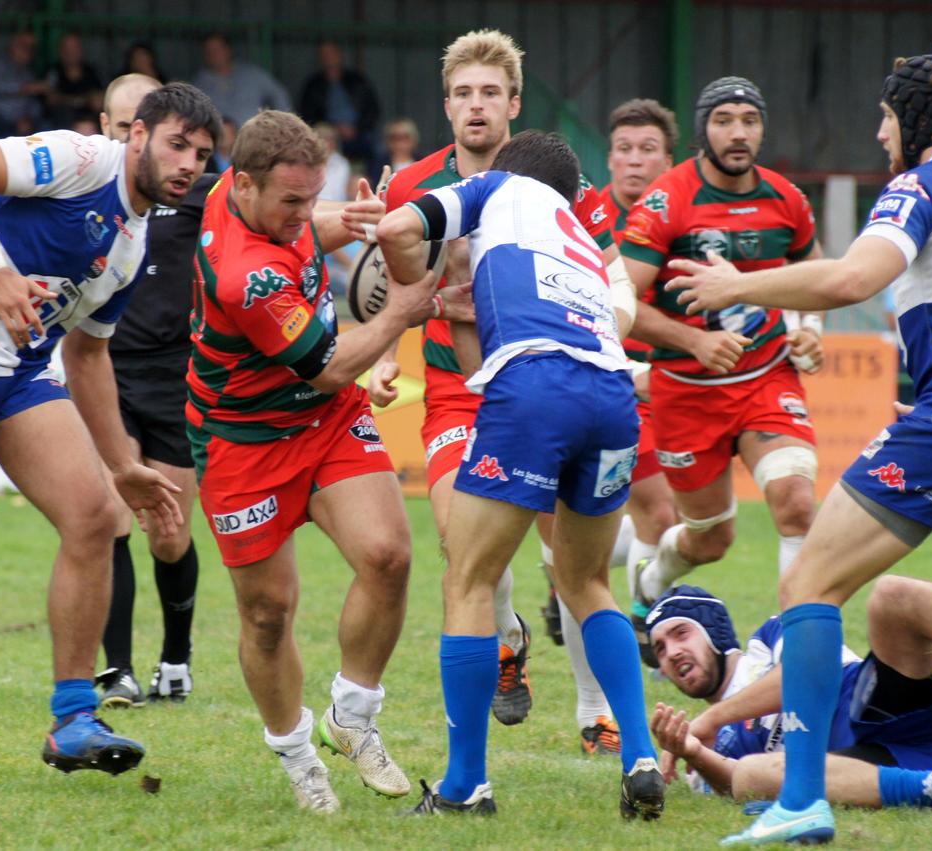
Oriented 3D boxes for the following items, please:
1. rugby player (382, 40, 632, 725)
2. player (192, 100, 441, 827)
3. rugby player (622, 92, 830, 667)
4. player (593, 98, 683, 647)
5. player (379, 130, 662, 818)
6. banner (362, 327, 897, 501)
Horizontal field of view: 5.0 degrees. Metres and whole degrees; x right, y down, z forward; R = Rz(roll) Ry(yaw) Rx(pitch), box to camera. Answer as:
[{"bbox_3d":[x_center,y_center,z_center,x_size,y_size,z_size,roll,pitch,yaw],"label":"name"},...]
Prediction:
[{"bbox_3d":[0.090,-0.082,25.600,0.630,1.740,0.620,0,1,2],"label":"rugby player"},{"bbox_3d":[-0.313,0.079,23.400,0.680,1.540,0.620,1,1,37],"label":"player"},{"bbox_3d":[0.681,-0.103,28.200,0.570,1.670,0.720,0,1,-13],"label":"rugby player"},{"bbox_3d":[0.477,-0.108,30.200,0.570,1.650,0.660,0,1,-6],"label":"player"},{"bbox_3d":[0.119,0.107,23.300,0.580,1.500,0.640,0,1,-25],"label":"player"},{"bbox_3d":[0.803,-0.066,54.000,2.800,0.890,0.060,0,1,0],"label":"banner"}]

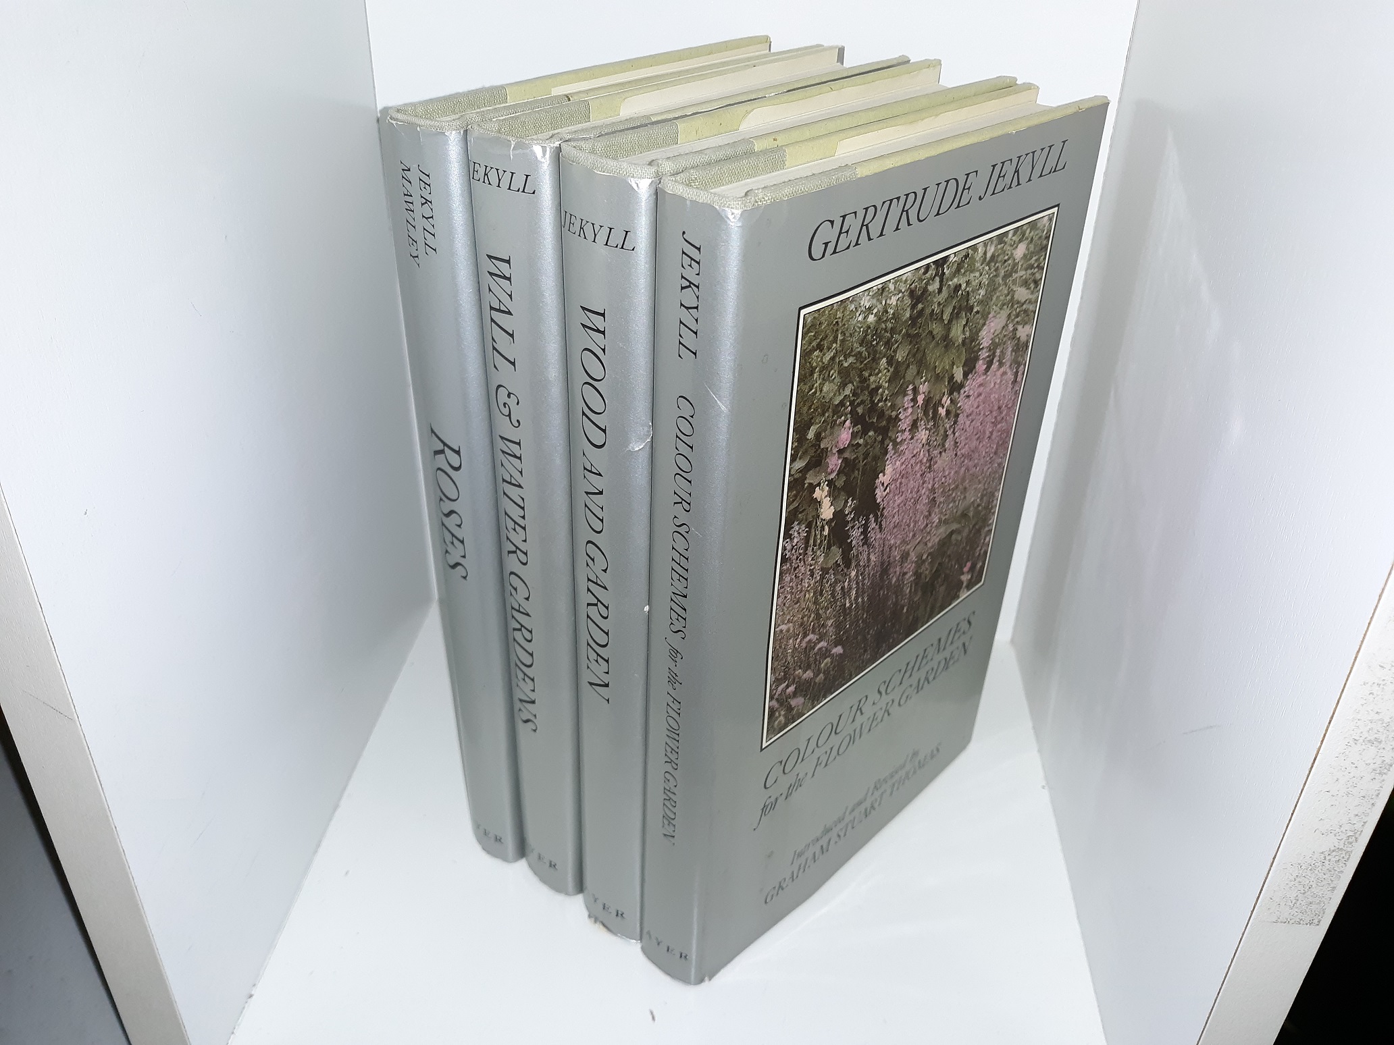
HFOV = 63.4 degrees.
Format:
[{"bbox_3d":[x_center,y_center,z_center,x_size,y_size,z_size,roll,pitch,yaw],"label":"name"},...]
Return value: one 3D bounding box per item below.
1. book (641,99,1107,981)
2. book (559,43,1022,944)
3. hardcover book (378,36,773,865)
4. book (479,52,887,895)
[{"bbox_3d":[0.045,0.008,0.307,0.023,0.222,0.142,28,40,35],"label":"book"},{"bbox_3d":[0.026,-0.003,0.322,0.026,0.222,0.144,27,40,33],"label":"book"},{"bbox_3d":[-0.017,-0.020,0.347,0.024,0.222,0.145,23,38,30],"label":"hardcover book"},{"bbox_3d":[0.003,-0.013,0.337,0.025,0.222,0.144,24,38,31],"label":"book"}]

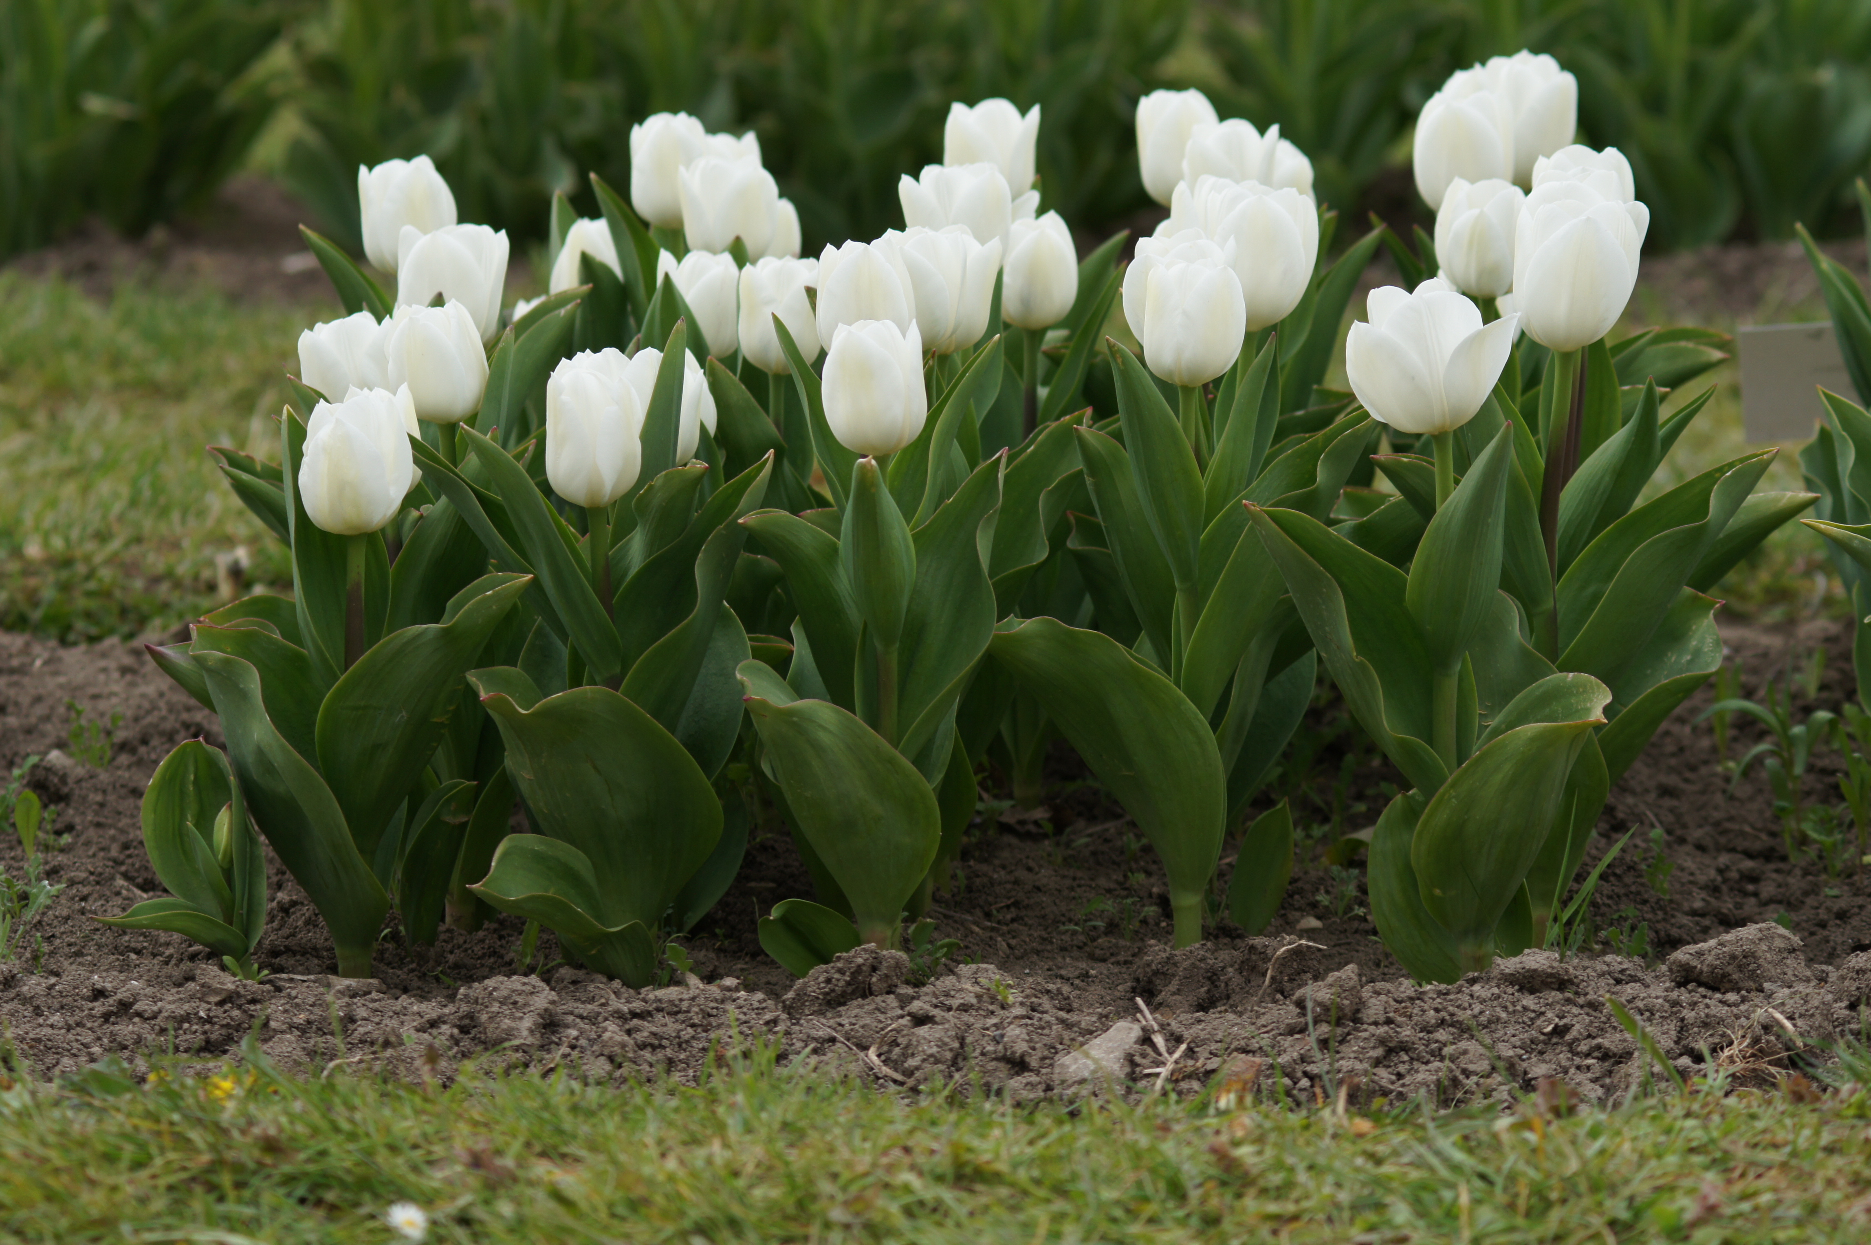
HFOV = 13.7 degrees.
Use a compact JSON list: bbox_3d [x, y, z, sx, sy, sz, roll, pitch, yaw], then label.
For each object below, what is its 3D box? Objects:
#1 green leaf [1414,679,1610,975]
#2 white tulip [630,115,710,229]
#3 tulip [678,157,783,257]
[{"bbox_3d":[0.305,0.107,4.130,0.105,0.157,0.060,0,10,0],"label":"green leaf"},{"bbox_3d":[-0.170,-0.290,5.000,0.053,0.073,0.054,0,10,0],"label":"white tulip"},{"bbox_3d":[-0.114,-0.228,4.290,0.057,0.060,0.055,0,16,0],"label":"tulip"}]

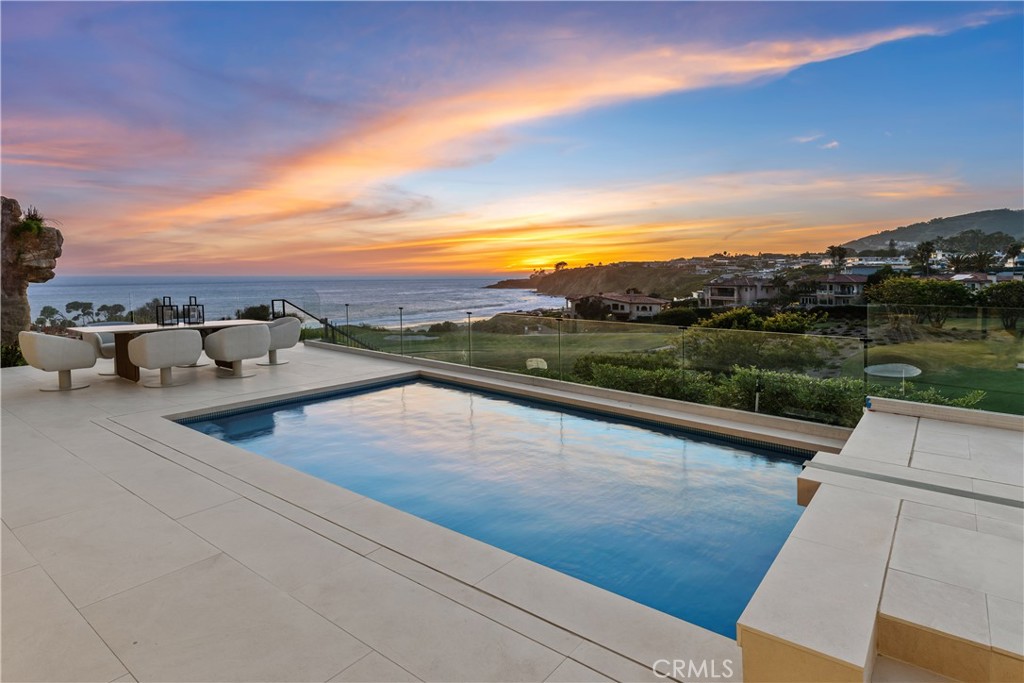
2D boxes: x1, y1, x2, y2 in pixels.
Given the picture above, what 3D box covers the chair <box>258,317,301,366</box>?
[{"bbox_3d":[-4.002,0.000,9.111,0.720,0.745,0.690,4,8,31],"label":"chair"}]

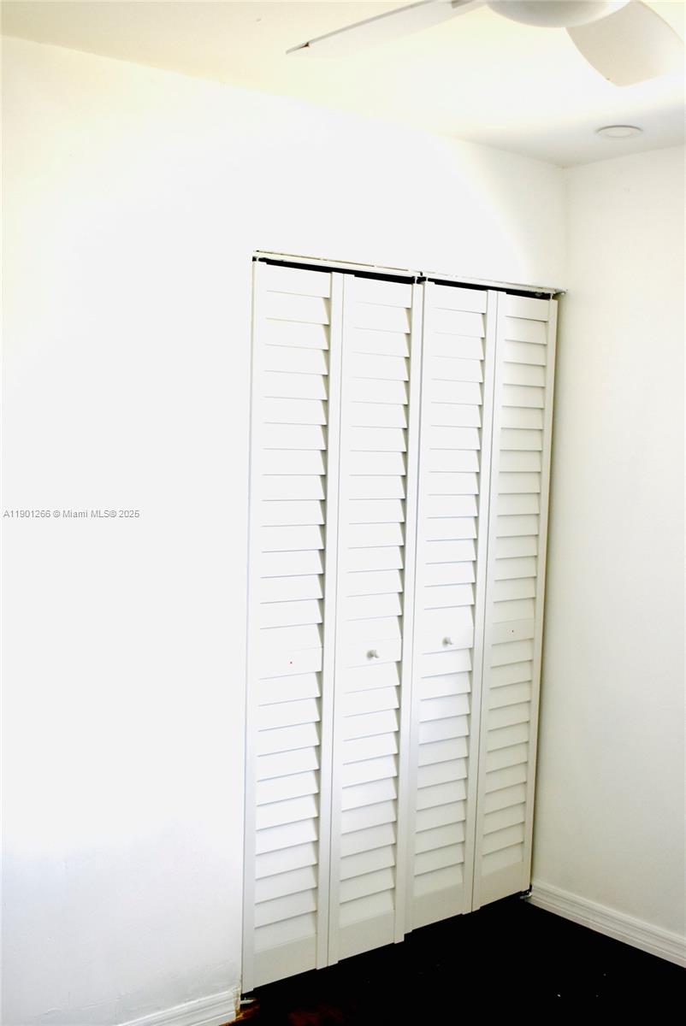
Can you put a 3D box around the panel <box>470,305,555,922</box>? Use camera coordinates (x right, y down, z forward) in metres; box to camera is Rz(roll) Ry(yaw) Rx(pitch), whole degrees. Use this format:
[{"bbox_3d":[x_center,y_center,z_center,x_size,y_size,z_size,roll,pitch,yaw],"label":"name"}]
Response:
[{"bbox_3d":[0.557,0.300,3.758,0.300,2.003,0.034,-2,6,-39],"label":"panel"}]

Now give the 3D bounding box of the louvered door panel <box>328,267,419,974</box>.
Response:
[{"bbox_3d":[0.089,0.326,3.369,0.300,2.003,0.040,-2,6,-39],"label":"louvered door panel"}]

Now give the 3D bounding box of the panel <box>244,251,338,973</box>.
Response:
[{"bbox_3d":[-0.149,0.334,3.184,0.300,2.003,0.034,-2,6,-39],"label":"panel"}]

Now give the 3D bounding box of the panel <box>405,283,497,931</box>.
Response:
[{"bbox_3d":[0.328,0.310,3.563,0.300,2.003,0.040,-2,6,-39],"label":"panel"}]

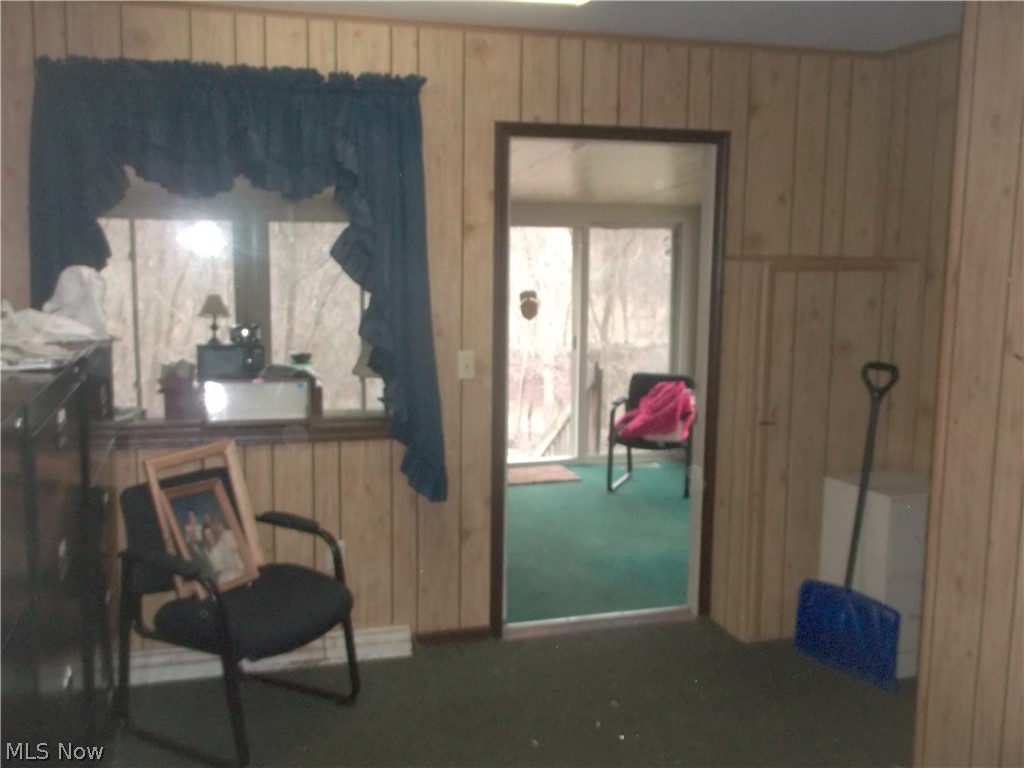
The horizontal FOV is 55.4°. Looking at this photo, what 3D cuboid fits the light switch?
[{"bbox_3d":[-0.176,-0.074,3.881,0.069,0.115,0.018,-2,8,-16],"label":"light switch"}]

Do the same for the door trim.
[{"bbox_3d":[0.395,0.002,4.120,1.015,2.107,0.140,-2,8,-16],"label":"door trim"}]

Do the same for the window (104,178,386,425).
[{"bbox_3d":[-0.992,-0.342,3.644,1.120,1.060,0.100,-2,8,-16],"label":"window"}]

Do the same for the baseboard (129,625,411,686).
[{"bbox_3d":[-0.957,1.047,3.781,1.140,0.100,0.078,-2,8,-16],"label":"baseboard"}]

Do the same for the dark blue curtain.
[{"bbox_3d":[-0.955,-0.314,3.573,1.471,1.608,0.110,-2,8,-16],"label":"dark blue curtain"}]

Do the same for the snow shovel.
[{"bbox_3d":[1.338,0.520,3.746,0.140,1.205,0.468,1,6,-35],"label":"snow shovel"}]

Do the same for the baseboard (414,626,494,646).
[{"bbox_3d":[-0.241,1.040,4.022,0.313,0.060,0.016,-2,8,-16],"label":"baseboard"}]

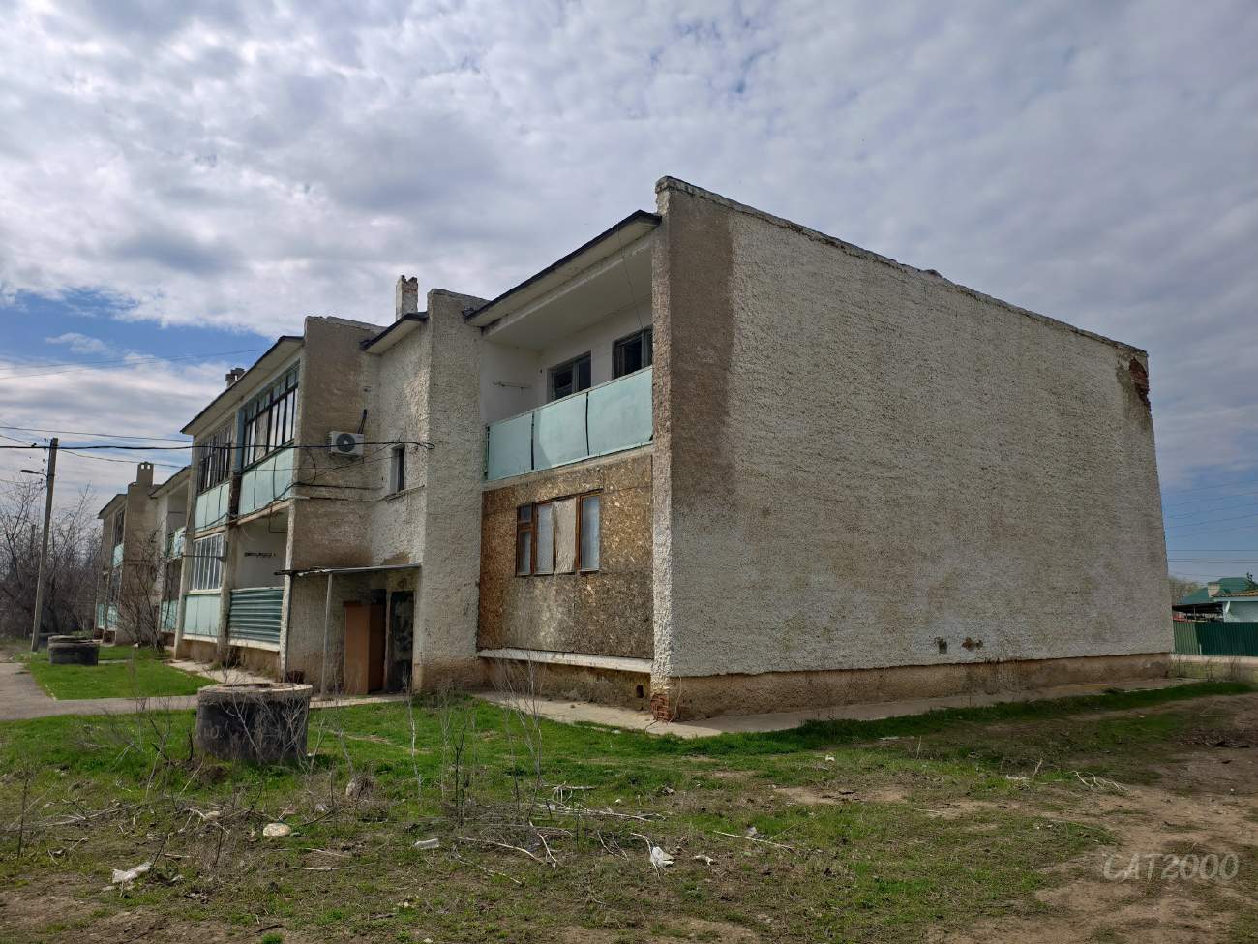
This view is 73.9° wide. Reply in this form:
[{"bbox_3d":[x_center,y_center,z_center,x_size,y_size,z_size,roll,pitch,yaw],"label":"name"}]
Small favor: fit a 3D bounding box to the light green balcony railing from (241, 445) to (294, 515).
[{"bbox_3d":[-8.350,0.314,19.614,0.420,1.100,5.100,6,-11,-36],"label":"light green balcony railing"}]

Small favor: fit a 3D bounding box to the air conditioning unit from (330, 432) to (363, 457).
[{"bbox_3d":[-5.842,-0.559,17.293,0.660,0.490,0.280,6,-11,-36],"label":"air conditioning unit"}]

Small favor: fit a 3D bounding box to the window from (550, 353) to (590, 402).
[{"bbox_3d":[-1.117,-1.526,16.579,0.160,1.350,1.600,6,-11,-36],"label":"window"}]

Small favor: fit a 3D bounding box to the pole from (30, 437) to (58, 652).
[{"bbox_3d":[-19.722,2.398,28.230,0.230,7.173,0.230,6,-11,-36],"label":"pole"}]

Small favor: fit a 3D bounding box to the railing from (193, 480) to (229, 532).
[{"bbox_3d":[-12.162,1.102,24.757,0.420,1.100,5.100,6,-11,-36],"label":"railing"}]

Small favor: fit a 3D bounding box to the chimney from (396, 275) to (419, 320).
[{"bbox_3d":[-5.023,-3.795,18.973,0.400,1.160,0.400,6,-11,-36],"label":"chimney"}]

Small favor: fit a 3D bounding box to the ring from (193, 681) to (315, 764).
[{"bbox_3d":[-4.154,2.733,9.283,1.170,0.740,1.170,6,-11,-36],"label":"ring"}]

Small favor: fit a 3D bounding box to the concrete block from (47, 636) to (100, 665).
[{"bbox_3d":[-15.256,4.860,23.008,1.200,0.760,1.200,6,-11,-36],"label":"concrete block"}]

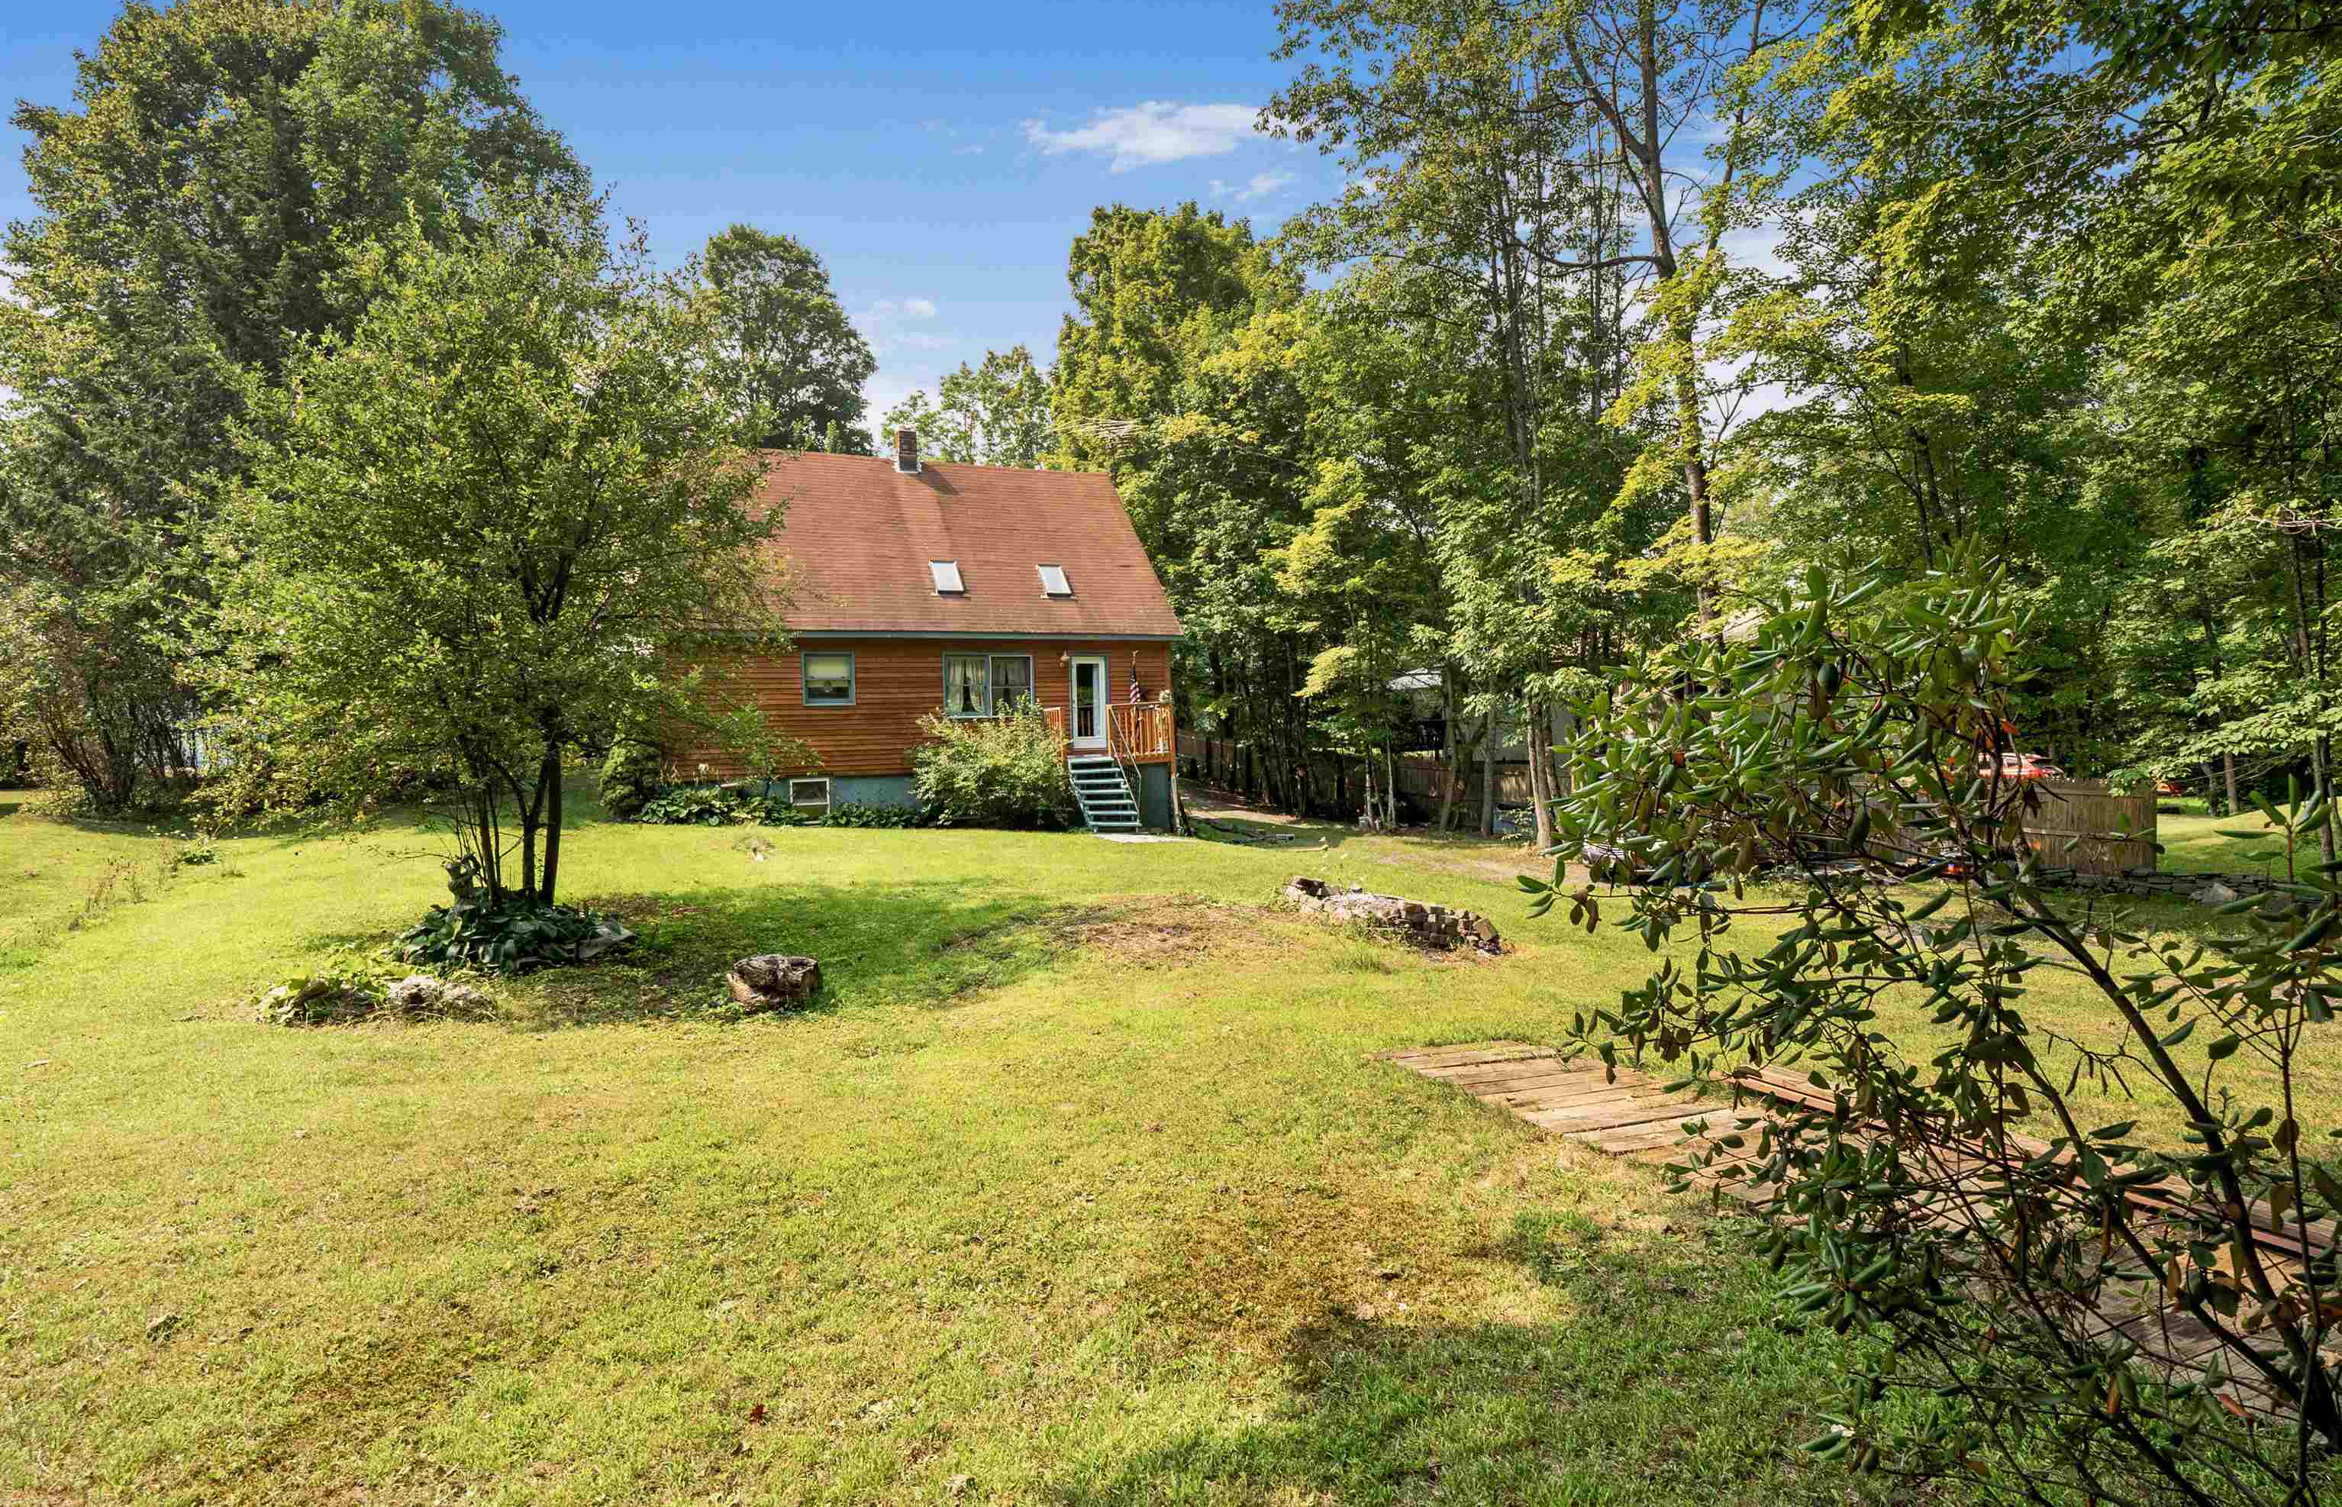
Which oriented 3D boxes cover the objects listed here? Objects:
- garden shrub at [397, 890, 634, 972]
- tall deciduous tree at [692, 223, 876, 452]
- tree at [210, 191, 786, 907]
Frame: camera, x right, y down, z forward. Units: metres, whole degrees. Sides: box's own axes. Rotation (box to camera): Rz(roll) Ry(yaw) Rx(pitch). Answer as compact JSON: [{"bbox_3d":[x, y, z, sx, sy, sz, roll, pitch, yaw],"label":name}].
[{"bbox_3d":[-5.511,1.432,9.100,1.750,0.460,1.600,-2,3,-31],"label":"garden shrub"},{"bbox_3d":[-13.933,-8.961,39.000,7.200,20.300,7.200,-2,2,-19],"label":"tall deciduous tree"},{"bbox_3d":[-5.851,-1.549,9.400,4.400,6.400,4.300,-2,3,-32],"label":"tree"}]

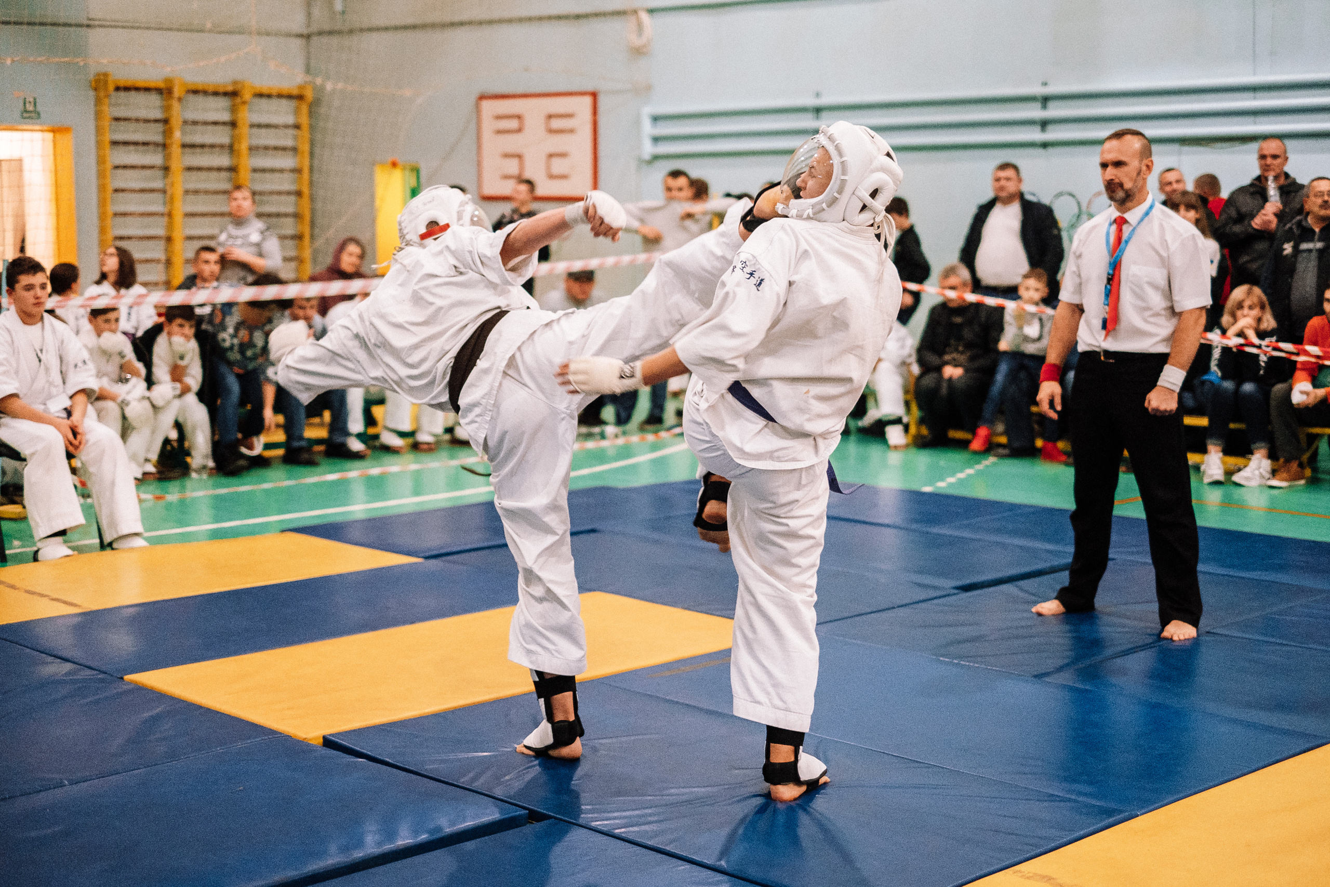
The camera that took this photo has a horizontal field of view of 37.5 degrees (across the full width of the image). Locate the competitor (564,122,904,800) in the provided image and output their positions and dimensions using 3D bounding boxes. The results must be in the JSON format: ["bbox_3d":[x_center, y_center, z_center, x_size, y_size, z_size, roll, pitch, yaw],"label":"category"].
[{"bbox_3d":[0.174,0.033,4.874,0.780,1.660,0.600,5,9,41],"label":"competitor"}]

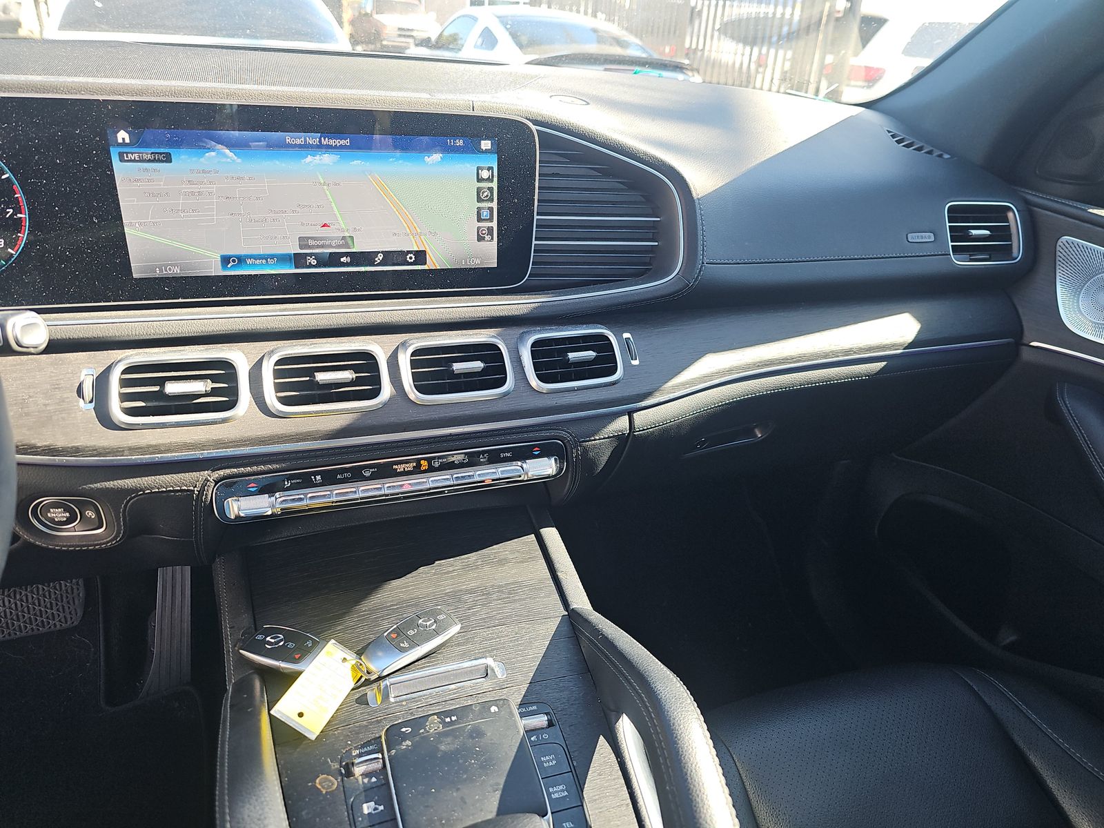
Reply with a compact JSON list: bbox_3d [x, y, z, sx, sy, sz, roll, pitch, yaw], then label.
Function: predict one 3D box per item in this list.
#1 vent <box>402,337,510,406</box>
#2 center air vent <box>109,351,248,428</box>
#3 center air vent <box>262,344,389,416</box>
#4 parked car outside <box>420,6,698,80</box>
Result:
[{"bbox_3d":[-0.082,-0.039,0.639,0.098,0.056,0.035,-6,-7,-18],"label":"vent"},{"bbox_3d":[-0.290,-0.020,0.571,0.098,0.056,0.035,-5,-8,-17],"label":"center air vent"},{"bbox_3d":[-0.185,-0.029,0.605,0.098,0.056,0.035,-6,-7,-18],"label":"center air vent"},{"bbox_3d":[-0.265,-3.280,7.330,1.880,1.390,4.700,-7,30,-21],"label":"parked car outside"}]

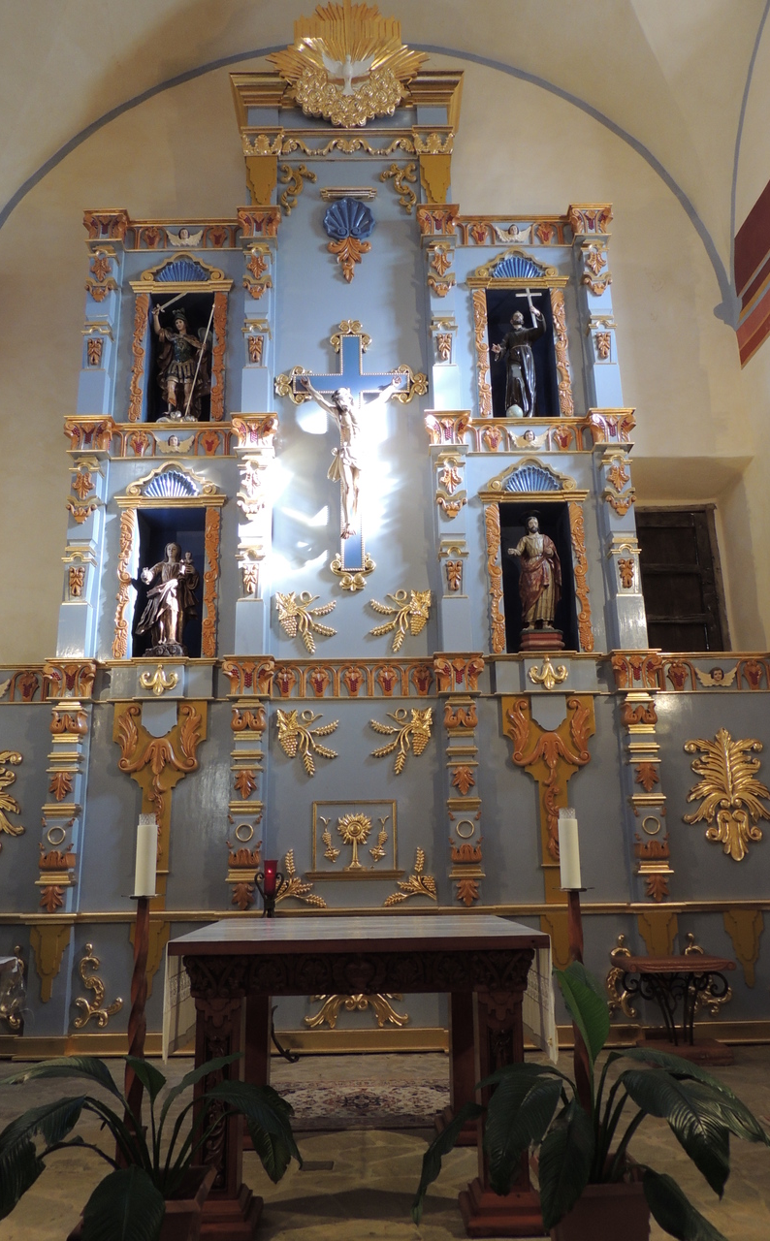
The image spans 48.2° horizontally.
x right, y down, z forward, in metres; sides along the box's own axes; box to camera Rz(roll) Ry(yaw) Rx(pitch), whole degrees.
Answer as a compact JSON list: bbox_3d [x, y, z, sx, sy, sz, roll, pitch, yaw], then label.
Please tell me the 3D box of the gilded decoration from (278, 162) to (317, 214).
[{"bbox_3d":[-0.776,-3.878,7.732,0.341,0.558,0.070,-1,-15,-1],"label":"gilded decoration"}]

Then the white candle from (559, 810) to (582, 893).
[{"bbox_3d":[0.776,0.958,3.618,0.086,0.335,0.086,-1,-16,0],"label":"white candle"}]

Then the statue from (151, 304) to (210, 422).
[{"bbox_3d":[-1.787,-2.258,7.629,0.459,1.164,0.360,-1,-16,0],"label":"statue"}]

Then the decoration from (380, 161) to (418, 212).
[{"bbox_3d":[0.128,-4.005,7.967,0.346,0.553,0.070,-1,-16,0],"label":"decoration"}]

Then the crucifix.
[{"bbox_3d":[-0.271,-1.460,7.134,1.305,2.464,0.240,-1,-15,-1],"label":"crucifix"}]

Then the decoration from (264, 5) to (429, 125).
[{"bbox_3d":[-0.342,-5.096,7.839,1.503,1.659,0.320,-1,-15,-1],"label":"decoration"}]

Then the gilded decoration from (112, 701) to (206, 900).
[{"bbox_3d":[-1.715,1.351,6.465,0.714,1.514,0.090,-1,-15,-1],"label":"gilded decoration"}]

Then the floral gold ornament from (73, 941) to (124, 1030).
[{"bbox_3d":[-1.975,2.536,5.996,0.323,0.542,0.080,-1,-15,-1],"label":"floral gold ornament"}]

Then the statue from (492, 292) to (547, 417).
[{"bbox_3d":[1.181,-2.303,7.481,0.492,1.346,0.400,-2,-15,4],"label":"statue"}]

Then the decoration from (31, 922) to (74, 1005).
[{"bbox_3d":[-2.359,2.406,6.057,0.302,0.531,0.050,-1,-15,-1],"label":"decoration"}]

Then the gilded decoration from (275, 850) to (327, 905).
[{"bbox_3d":[-0.609,1.857,6.192,0.388,0.403,0.070,-1,-15,-1],"label":"gilded decoration"}]

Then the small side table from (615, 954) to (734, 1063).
[{"bbox_3d":[1.952,2.589,5.737,0.674,0.635,0.466,-1,-15,-1],"label":"small side table"}]

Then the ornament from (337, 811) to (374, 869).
[{"bbox_3d":[-0.220,1.641,6.393,0.269,0.406,0.060,-1,-16,0],"label":"ornament"}]

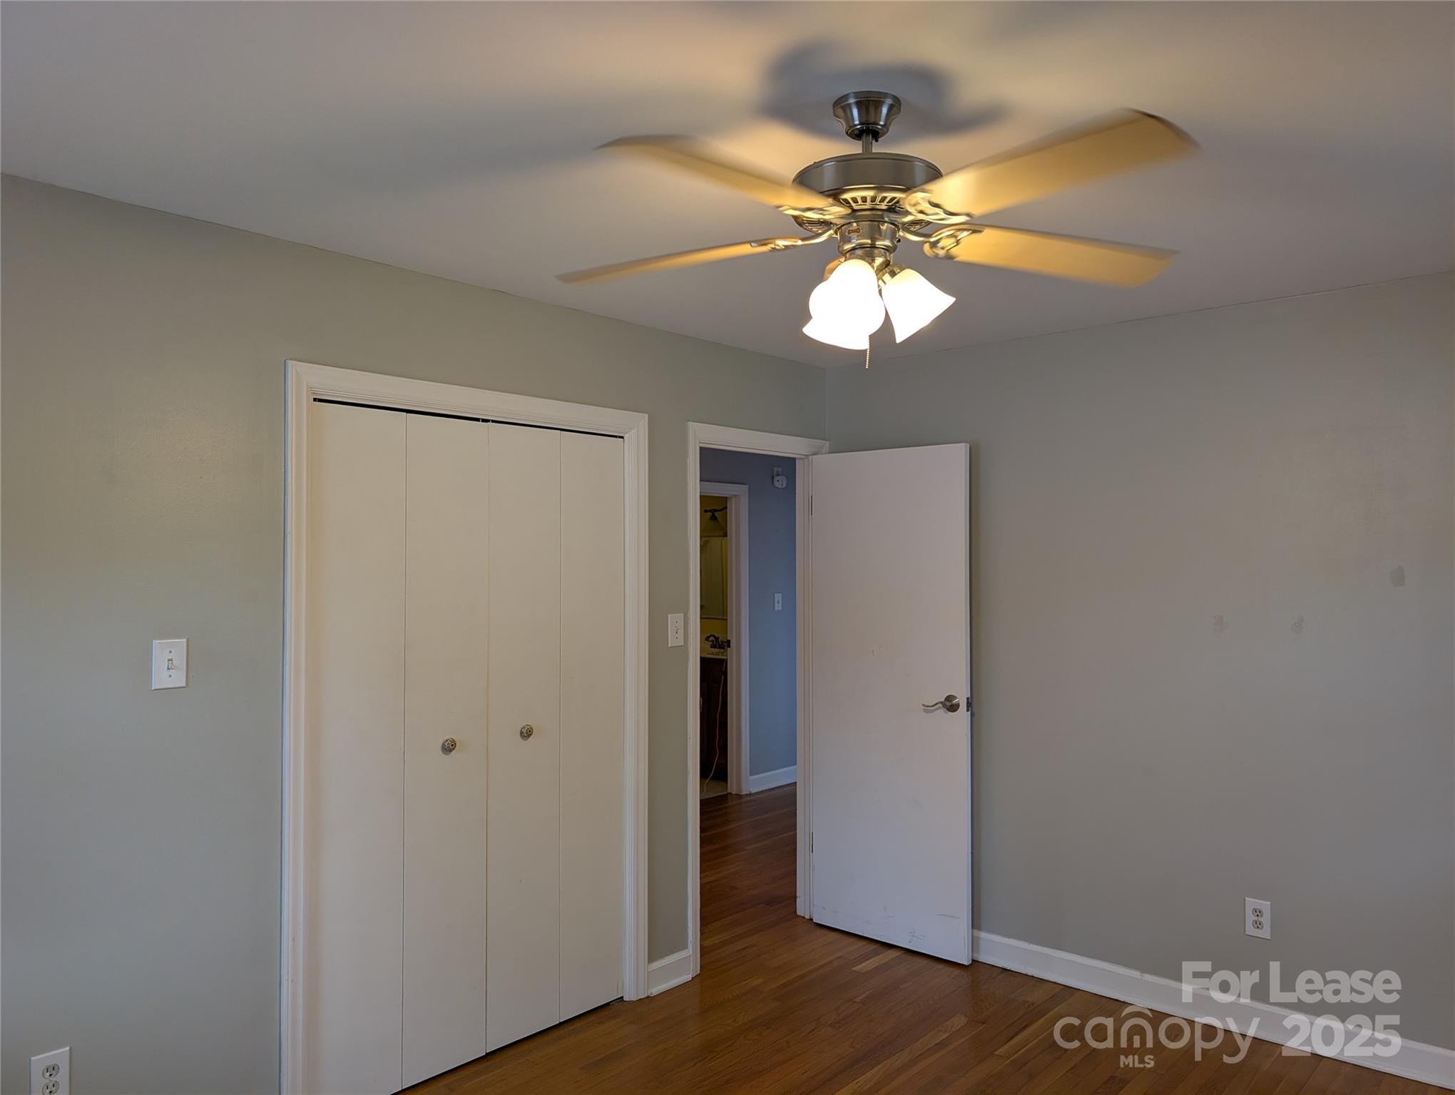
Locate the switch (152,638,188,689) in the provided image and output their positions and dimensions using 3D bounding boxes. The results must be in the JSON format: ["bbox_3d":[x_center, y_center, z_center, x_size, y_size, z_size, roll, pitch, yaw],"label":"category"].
[{"bbox_3d":[-1.361,0.286,2.470,0.014,0.120,0.077,-1,-1,41],"label":"switch"}]

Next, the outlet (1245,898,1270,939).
[{"bbox_3d":[1.760,1.235,3.354,0.077,0.123,0.010,-1,-1,41],"label":"outlet"}]

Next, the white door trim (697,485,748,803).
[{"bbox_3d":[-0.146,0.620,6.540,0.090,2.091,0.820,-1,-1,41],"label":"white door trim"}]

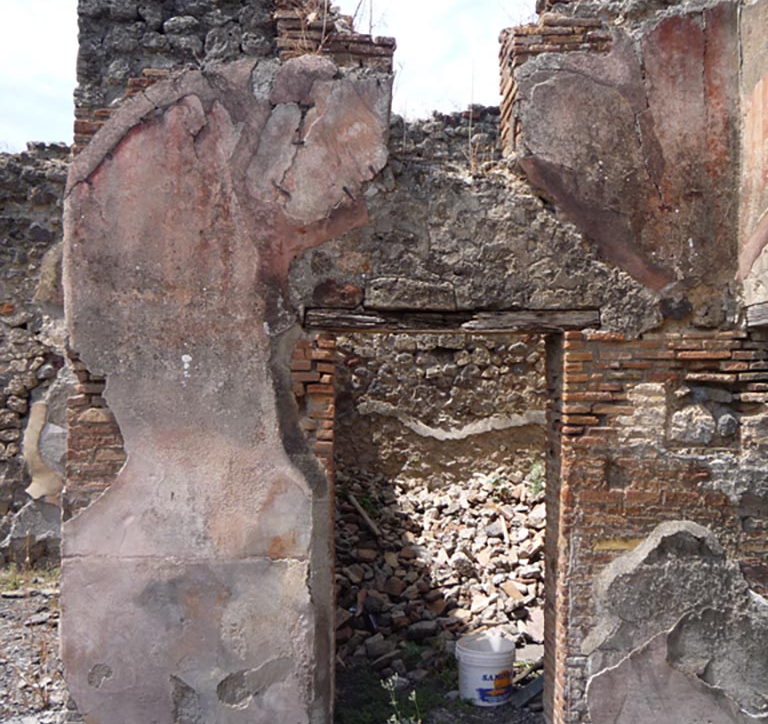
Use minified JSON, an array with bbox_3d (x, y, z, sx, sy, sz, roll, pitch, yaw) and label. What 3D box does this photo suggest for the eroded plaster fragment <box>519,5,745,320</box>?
[{"bbox_3d":[0.990,-0.835,3.660,0.920,1.270,0.110,0,0,0],"label":"eroded plaster fragment"}]

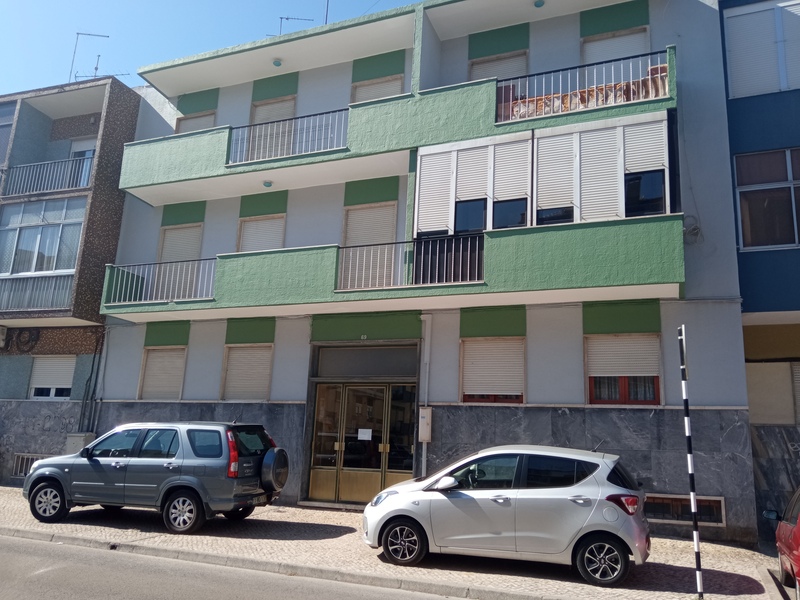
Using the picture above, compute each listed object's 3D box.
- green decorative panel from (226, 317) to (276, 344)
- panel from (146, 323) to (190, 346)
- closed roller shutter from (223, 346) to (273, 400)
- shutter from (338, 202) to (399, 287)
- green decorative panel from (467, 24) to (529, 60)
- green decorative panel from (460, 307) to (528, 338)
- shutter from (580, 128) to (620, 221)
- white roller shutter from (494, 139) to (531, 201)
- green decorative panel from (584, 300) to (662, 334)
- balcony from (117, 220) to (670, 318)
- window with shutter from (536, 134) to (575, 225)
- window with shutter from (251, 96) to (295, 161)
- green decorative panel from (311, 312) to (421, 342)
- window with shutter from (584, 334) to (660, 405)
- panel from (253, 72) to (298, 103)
[{"bbox_3d":[-3.198,0.665,13.393,1.236,0.554,0.080,-3,-12,22],"label":"green decorative panel"},{"bbox_3d":[-5.282,0.771,14.221,1.250,0.544,0.080,-3,-12,22],"label":"panel"},{"bbox_3d":[-3.290,1.587,13.566,1.156,1.143,0.070,-3,-14,22],"label":"closed roller shutter"},{"bbox_3d":[-0.653,-1.000,13.209,1.262,2.203,0.122,-3,-14,21],"label":"shutter"},{"bbox_3d":[1.978,-5.147,12.476,1.216,0.585,0.080,-3,-12,22],"label":"green decorative panel"},{"bbox_3d":[1.708,0.403,11.446,1.214,0.549,0.080,-3,-12,22],"label":"green decorative panel"},{"bbox_3d":[3.385,-2.130,10.587,0.620,1.622,0.061,-3,-14,21],"label":"shutter"},{"bbox_3d":[1.917,-2.202,10.719,0.590,1.027,0.100,-3,-12,22],"label":"white roller shutter"},{"bbox_3d":[3.913,0.307,11.036,1.289,0.581,0.076,-3,-14,21],"label":"green decorative panel"},{"bbox_3d":[-0.938,-0.407,12.529,12.110,1.140,1.147,-3,-14,21],"label":"balcony"},{"bbox_3d":[2.688,-2.082,10.781,0.618,1.622,0.100,-3,-14,22],"label":"window with shutter"},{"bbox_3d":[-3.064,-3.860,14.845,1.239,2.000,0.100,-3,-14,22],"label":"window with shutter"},{"bbox_3d":[-0.715,0.551,12.669,2.471,0.579,0.080,-3,-14,22],"label":"green decorative panel"},{"bbox_3d":[3.758,1.170,10.485,1.210,1.193,0.140,-3,-12,22],"label":"window with shutter"},{"bbox_3d":[-3.018,-5.145,15.111,1.294,0.595,0.080,-3,-14,22],"label":"panel"}]

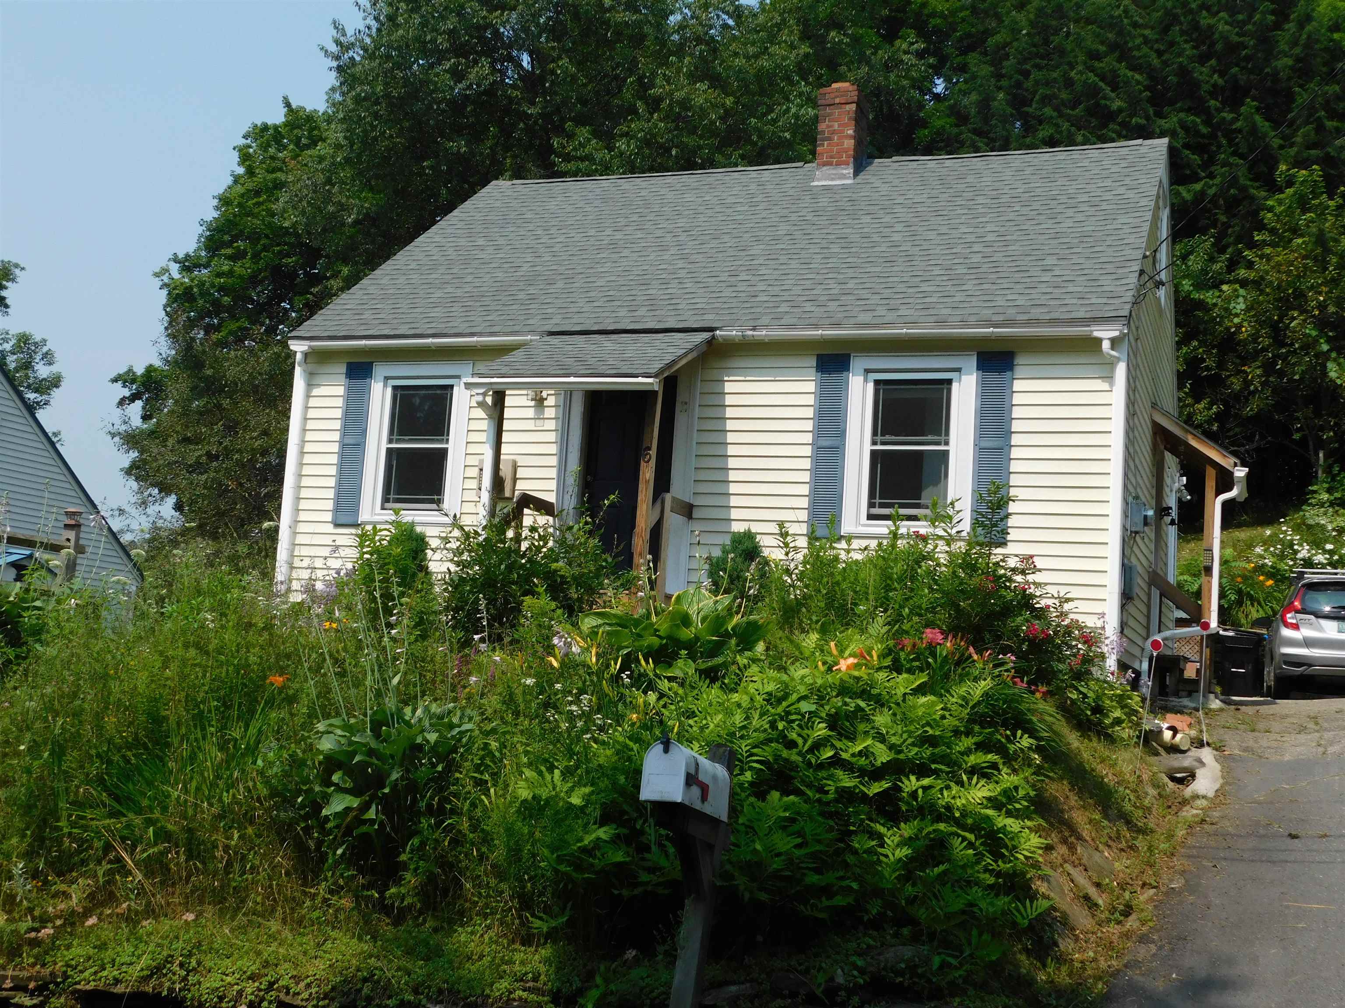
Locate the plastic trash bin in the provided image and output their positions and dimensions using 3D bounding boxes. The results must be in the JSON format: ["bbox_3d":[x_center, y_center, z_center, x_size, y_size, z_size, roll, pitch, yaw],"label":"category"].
[{"bbox_3d":[6.328,1.760,17.300,0.570,0.790,0.600,2,-7,12],"label":"plastic trash bin"}]

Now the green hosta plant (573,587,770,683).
[{"bbox_3d":[0.003,0.830,9.700,1.130,0.610,1.050,4,-7,0],"label":"green hosta plant"}]

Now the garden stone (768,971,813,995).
[{"bbox_3d":[0.475,1.927,6.250,0.175,0.100,0.150,1,-8,21],"label":"garden stone"}]

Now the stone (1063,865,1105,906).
[{"bbox_3d":[2.057,1.899,7.750,0.190,0.190,0.160,1,-8,21],"label":"stone"}]

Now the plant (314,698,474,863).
[{"bbox_3d":[-1.332,1.352,7.450,0.740,0.790,0.700,5,-7,-9],"label":"plant"}]

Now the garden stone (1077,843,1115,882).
[{"bbox_3d":[2.196,1.859,8.050,0.180,0.190,0.170,1,-8,21],"label":"garden stone"}]

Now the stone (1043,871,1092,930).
[{"bbox_3d":[1.896,1.899,7.450,0.230,0.260,0.200,1,-8,21],"label":"stone"}]

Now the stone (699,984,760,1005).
[{"bbox_3d":[0.234,1.975,6.250,0.240,0.090,0.170,1,-8,21],"label":"stone"}]

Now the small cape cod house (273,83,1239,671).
[{"bbox_3d":[1.404,-1.490,16.902,8.820,6.602,8.870,1,-8,21],"label":"small cape cod house"}]

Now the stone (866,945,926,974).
[{"bbox_3d":[0.922,1.880,6.400,0.250,0.120,0.190,1,-8,21],"label":"stone"}]

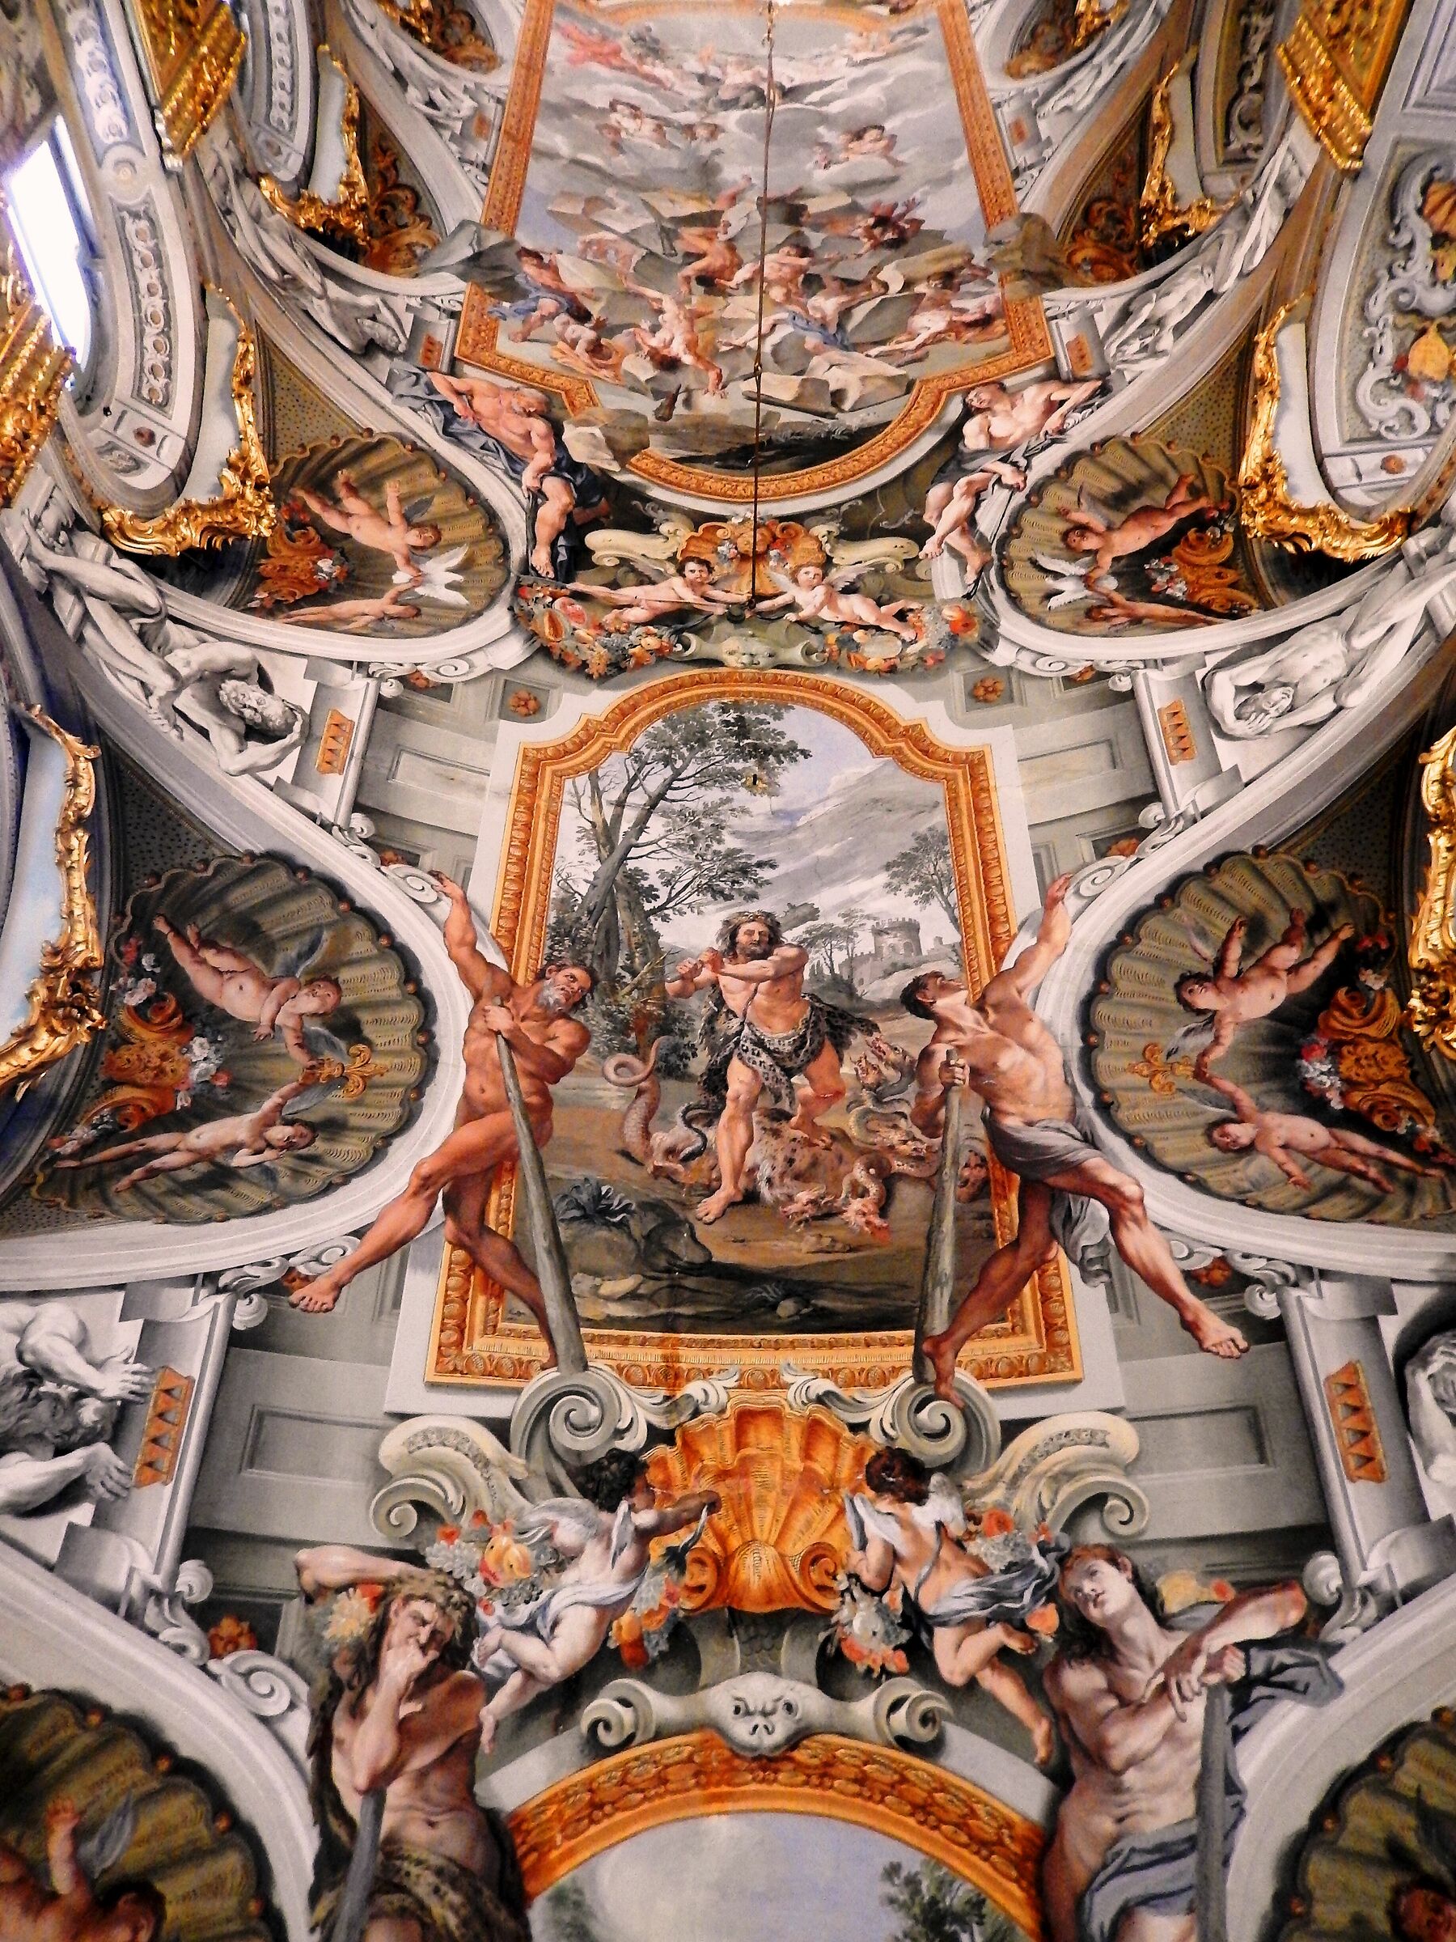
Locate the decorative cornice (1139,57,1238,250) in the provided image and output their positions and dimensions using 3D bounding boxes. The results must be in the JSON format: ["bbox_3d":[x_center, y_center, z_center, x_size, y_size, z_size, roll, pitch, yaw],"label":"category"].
[{"bbox_3d":[2.826,-5.203,8.962,0.380,0.850,2.000,0,-128,0],"label":"decorative cornice"}]

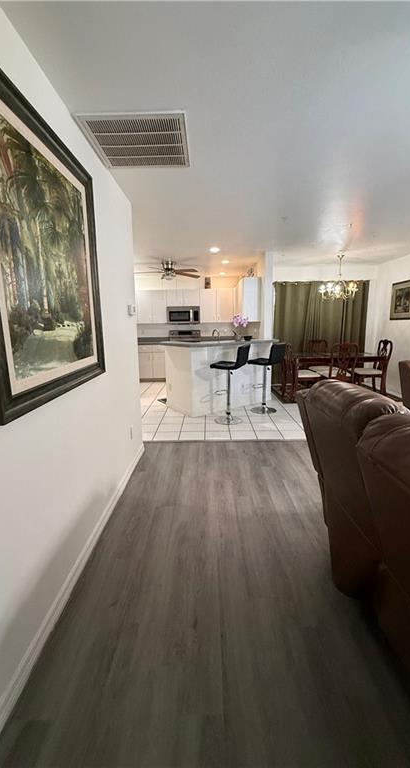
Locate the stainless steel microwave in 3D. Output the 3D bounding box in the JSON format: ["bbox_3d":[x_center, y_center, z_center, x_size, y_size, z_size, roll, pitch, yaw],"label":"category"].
[{"bbox_3d":[-0.473,-1.588,7.237,0.755,0.410,0.400,0,11,1],"label":"stainless steel microwave"}]

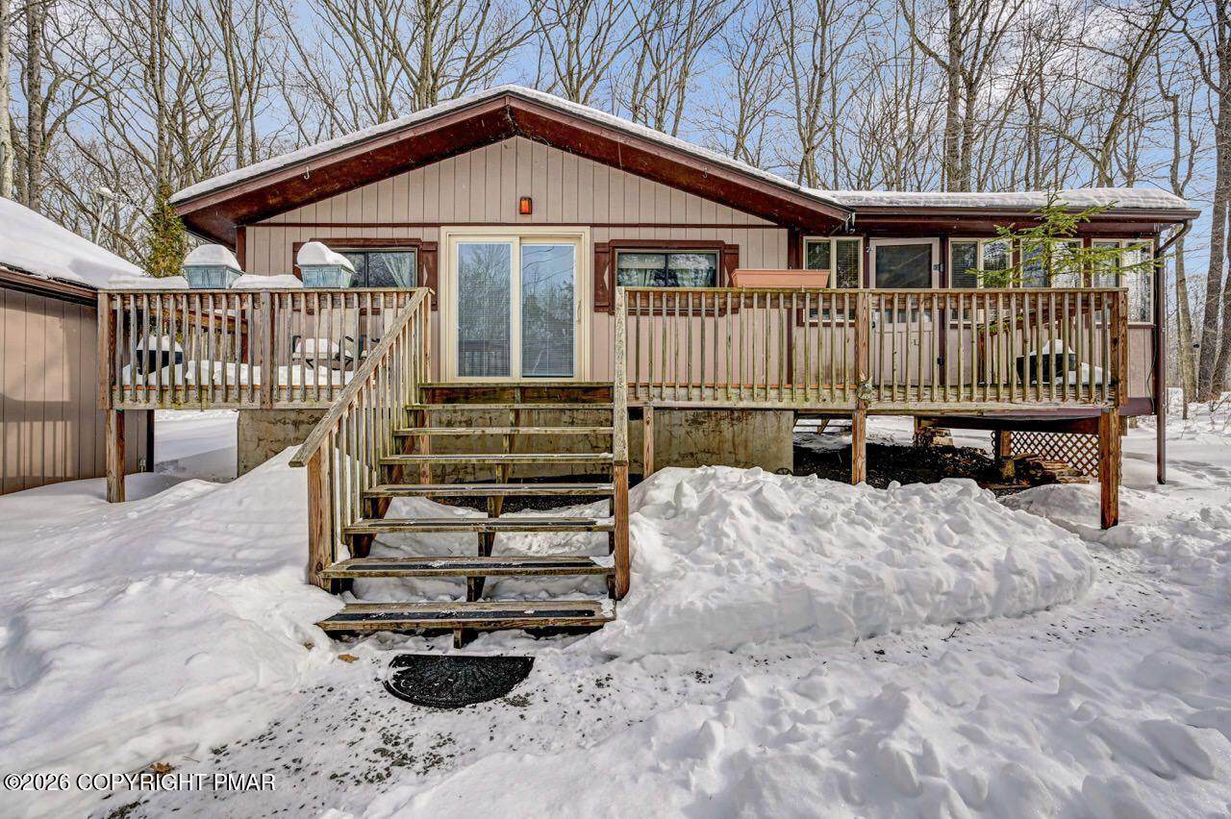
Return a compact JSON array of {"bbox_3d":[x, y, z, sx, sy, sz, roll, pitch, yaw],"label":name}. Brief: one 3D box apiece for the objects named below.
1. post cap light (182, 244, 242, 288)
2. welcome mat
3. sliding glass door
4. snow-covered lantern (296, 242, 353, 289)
[{"bbox_3d":[-3.730,-1.325,4.770,0.410,0.420,0.250,0,0,-1],"label":"post cap light"},{"bbox_3d":[-0.835,1.378,2.620,0.780,0.020,0.490,0,0,-1],"label":"welcome mat"},{"bbox_3d":[-1.294,-1.290,6.790,1.770,2.020,0.110,0,0,-1],"label":"sliding glass door"},{"bbox_3d":[-2.785,-1.380,4.950,0.430,0.460,0.290,0,0,0],"label":"snow-covered lantern"}]

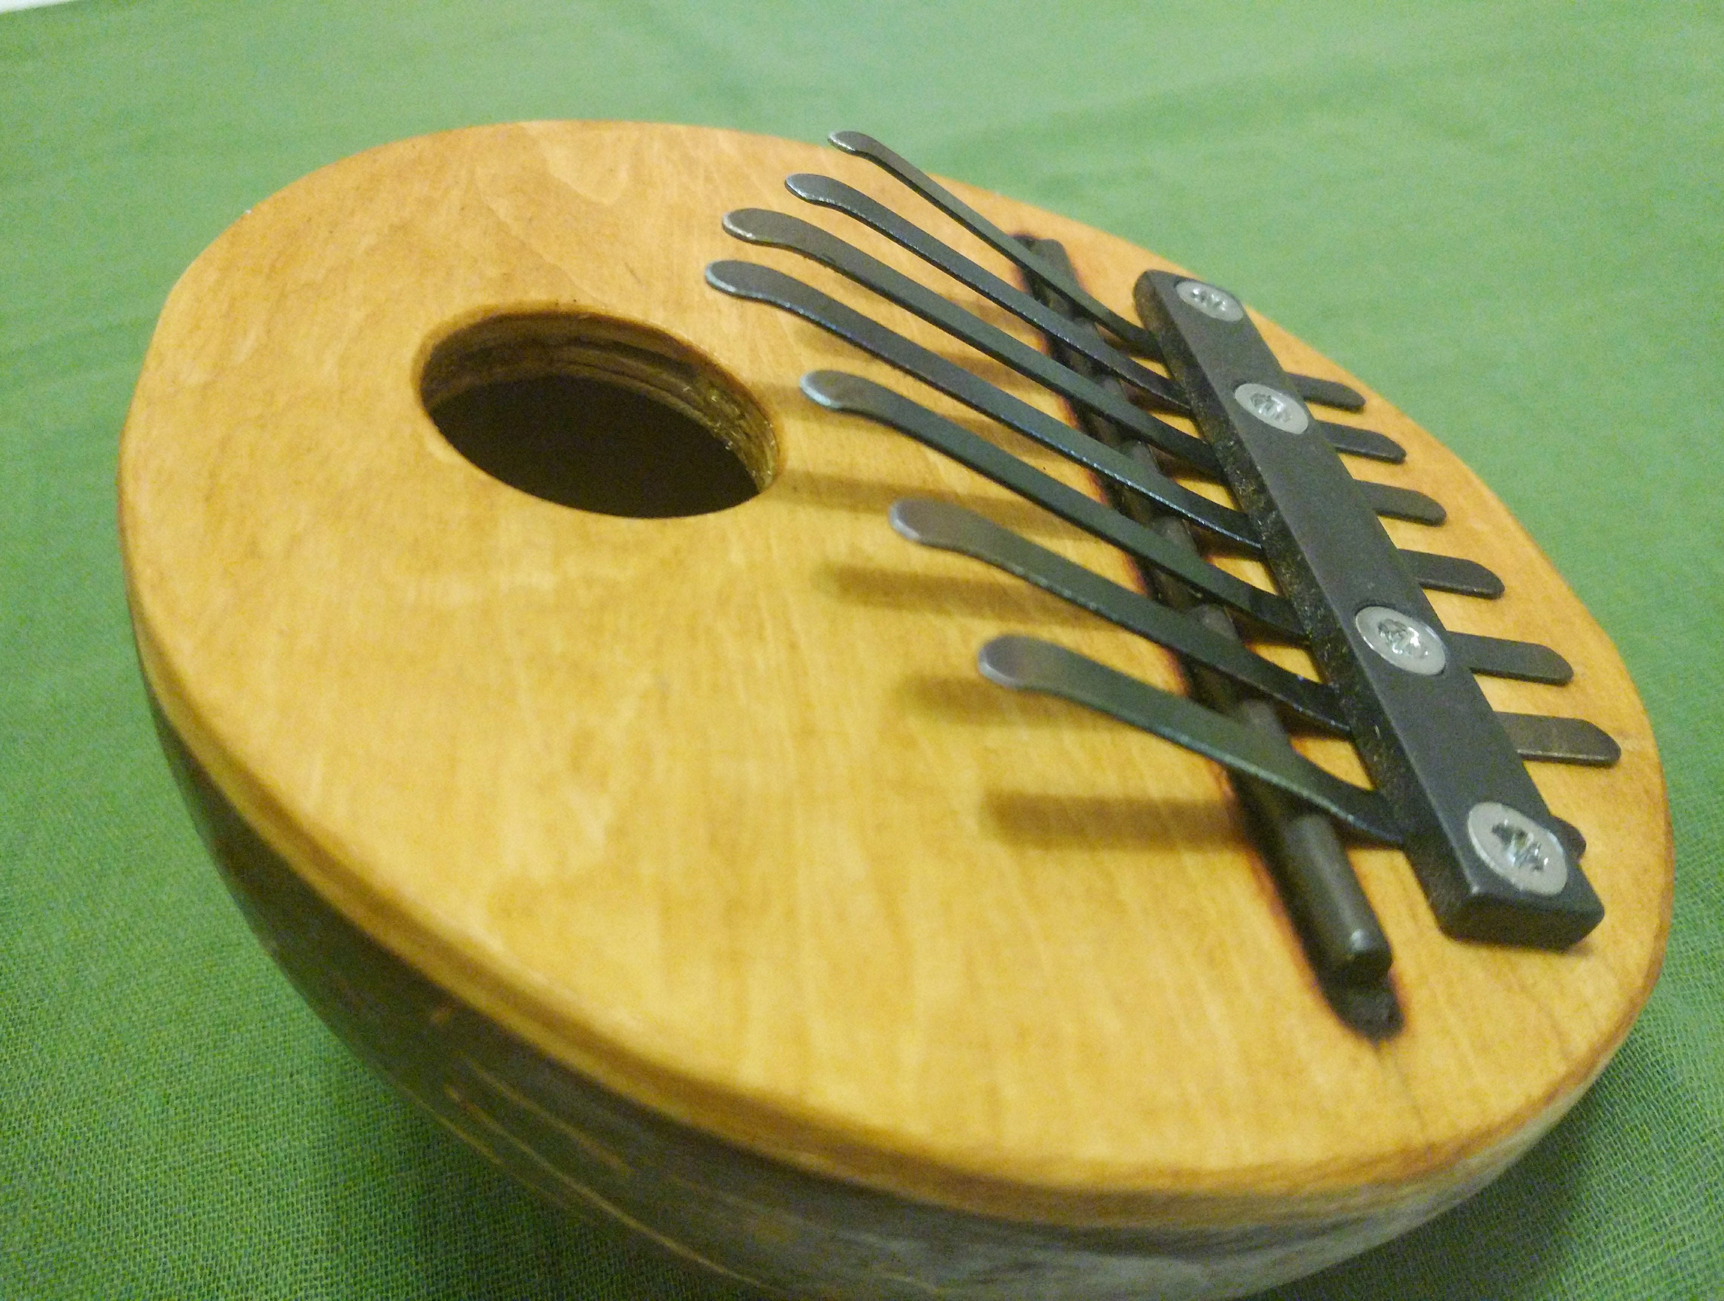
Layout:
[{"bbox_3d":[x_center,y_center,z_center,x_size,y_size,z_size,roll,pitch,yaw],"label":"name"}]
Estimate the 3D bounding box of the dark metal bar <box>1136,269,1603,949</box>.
[{"bbox_3d":[0.039,-0.010,0.119,0.011,0.004,0.081,8,41,-16],"label":"dark metal bar"}]

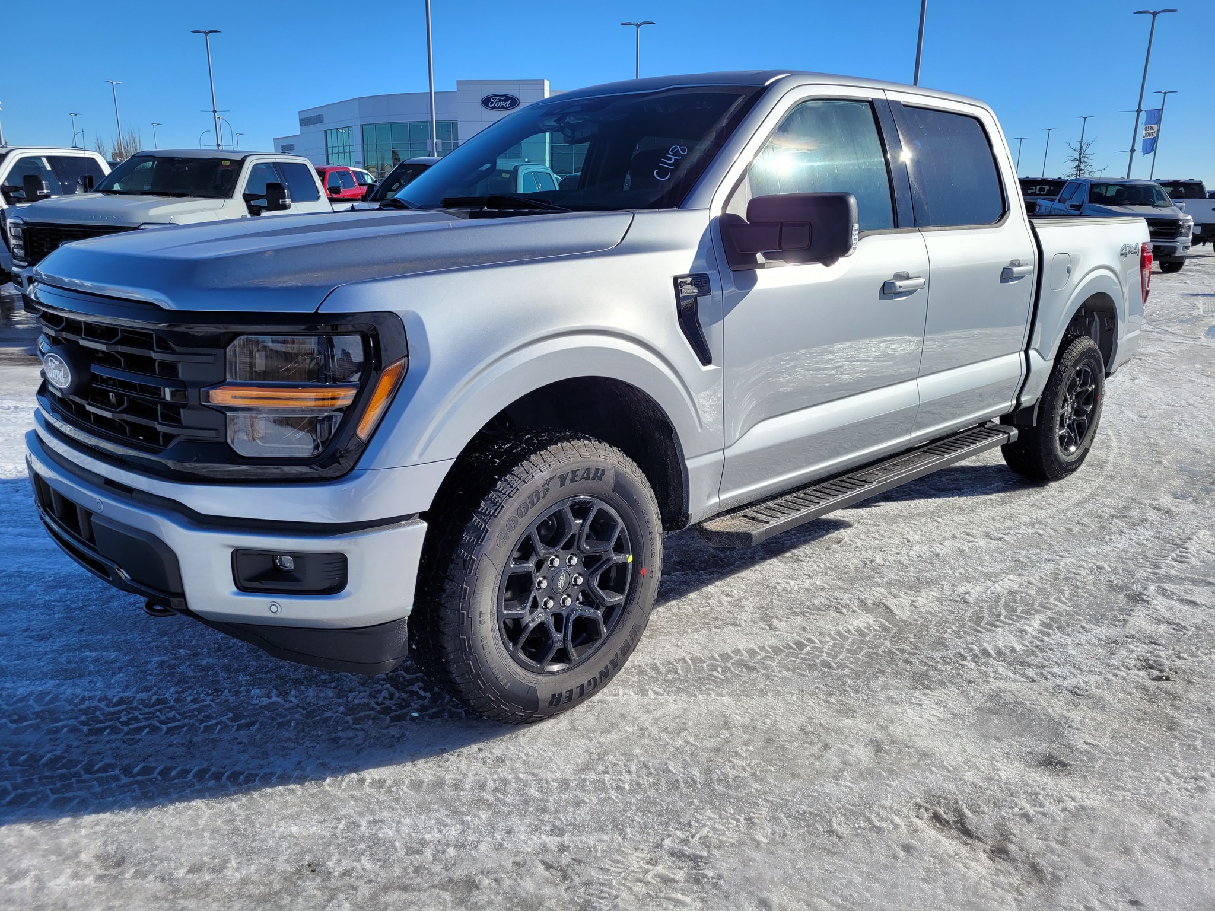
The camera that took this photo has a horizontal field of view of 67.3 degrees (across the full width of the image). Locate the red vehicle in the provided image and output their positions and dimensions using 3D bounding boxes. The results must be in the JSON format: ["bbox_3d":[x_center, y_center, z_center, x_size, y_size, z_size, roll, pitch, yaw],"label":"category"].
[{"bbox_3d":[-8.010,-6.950,25.120,2.040,1.970,5.900,3,16,8],"label":"red vehicle"}]

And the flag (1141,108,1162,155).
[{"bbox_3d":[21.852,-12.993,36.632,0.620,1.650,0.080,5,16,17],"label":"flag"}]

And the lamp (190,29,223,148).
[{"bbox_3d":[-18.681,-15.191,43.675,1.500,9.420,0.350,2,15,8],"label":"lamp"}]

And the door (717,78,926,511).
[{"bbox_3d":[0.721,-0.600,3.213,1.310,1.360,0.260,-13,20,-43],"label":"door"}]

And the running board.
[{"bbox_3d":[1.160,0.079,3.759,2.100,0.065,0.180,-14,20,-42],"label":"running board"}]

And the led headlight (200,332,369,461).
[{"bbox_3d":[-0.752,-0.145,2.147,0.430,0.300,0.180,8,16,30],"label":"led headlight"}]

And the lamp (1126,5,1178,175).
[{"bbox_3d":[21.482,-13.018,36.996,1.500,9.170,0.350,4,15,14],"label":"lamp"}]

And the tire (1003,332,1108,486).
[{"bbox_3d":[2.472,-0.263,5.044,0.800,0.800,0.280,-13,20,-43],"label":"tire"}]

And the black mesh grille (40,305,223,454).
[{"bbox_3d":[-1.358,-0.225,2.492,0.200,0.370,1.080,-13,19,-42],"label":"black mesh grille"}]

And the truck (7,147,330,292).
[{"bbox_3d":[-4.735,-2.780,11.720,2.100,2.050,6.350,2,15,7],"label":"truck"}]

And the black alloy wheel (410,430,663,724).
[{"bbox_3d":[-0.188,0.331,2.547,0.280,0.800,0.800,14,20,42],"label":"black alloy wheel"}]

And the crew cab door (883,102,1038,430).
[{"bbox_3d":[1.519,-0.788,3.962,1.120,1.360,0.260,-13,20,-43],"label":"crew cab door"}]

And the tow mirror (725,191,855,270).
[{"bbox_3d":[0.521,-0.652,2.645,0.180,0.210,0.415,-13,20,-43],"label":"tow mirror"}]

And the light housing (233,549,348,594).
[{"bbox_3d":[-0.719,0.266,2.115,0.255,0.105,0.100,4,15,11],"label":"light housing"}]

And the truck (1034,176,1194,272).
[{"bbox_3d":[11.910,-5.600,21.830,2.050,1.950,5.880,3,17,10],"label":"truck"}]

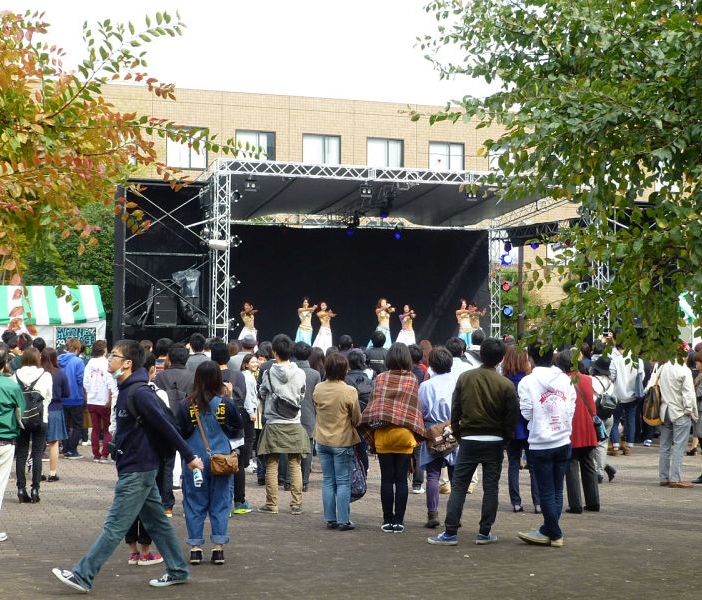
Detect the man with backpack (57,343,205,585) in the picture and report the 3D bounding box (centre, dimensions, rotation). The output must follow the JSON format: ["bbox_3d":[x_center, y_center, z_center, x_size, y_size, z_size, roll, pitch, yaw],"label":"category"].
[{"bbox_3d":[-1.508,1.111,8.271,1.020,1.687,0.580,0,-2,-6],"label":"man with backpack"}]

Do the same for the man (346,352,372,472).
[{"bbox_3d":[0.110,1.418,15.773,0.500,1.586,0.380,0,-2,3],"label":"man"}]

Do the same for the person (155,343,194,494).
[{"bbox_3d":[-1.729,1.260,12.035,0.480,1.685,0.420,0,-2,6],"label":"person"}]

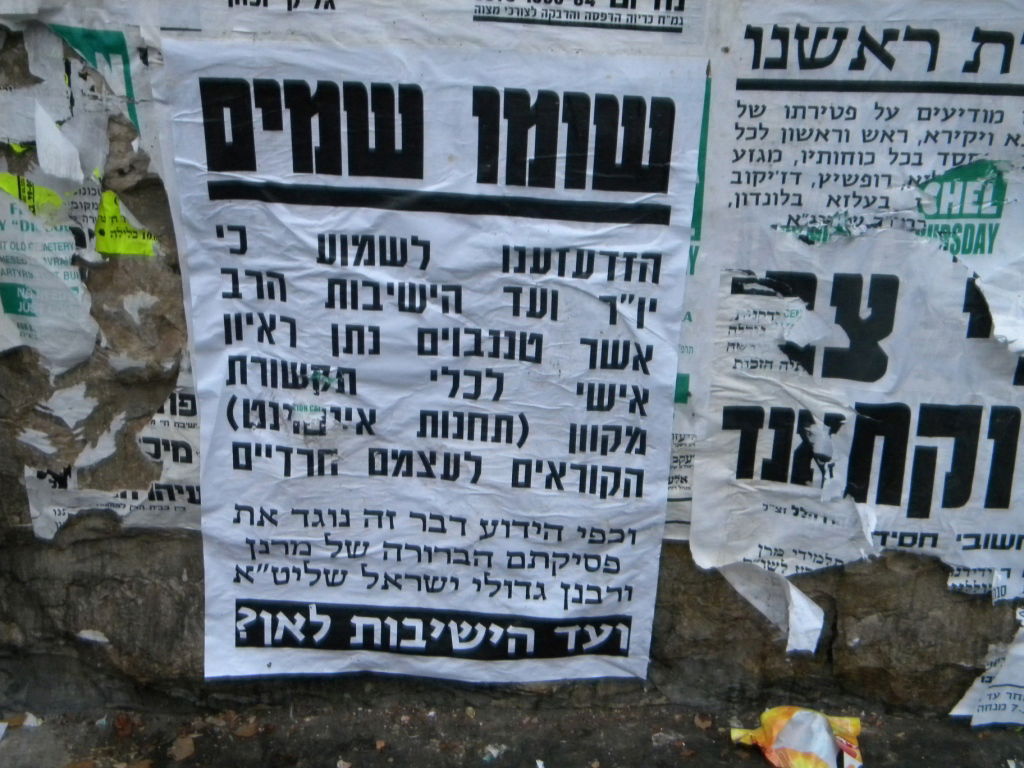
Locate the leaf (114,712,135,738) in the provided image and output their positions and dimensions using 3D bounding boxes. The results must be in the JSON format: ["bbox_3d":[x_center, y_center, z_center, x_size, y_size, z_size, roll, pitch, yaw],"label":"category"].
[{"bbox_3d":[-0.426,0.376,1.530,0.023,0.010,0.038,1,25,-3],"label":"leaf"}]

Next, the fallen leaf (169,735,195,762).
[{"bbox_3d":[-0.356,0.393,1.500,0.030,0.008,0.040,1,25,-3],"label":"fallen leaf"}]

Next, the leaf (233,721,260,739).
[{"bbox_3d":[-0.294,0.381,1.532,0.029,0.008,0.027,1,25,-3],"label":"leaf"}]

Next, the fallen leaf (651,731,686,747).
[{"bbox_3d":[0.174,0.394,1.546,0.040,0.009,0.025,1,25,-3],"label":"fallen leaf"}]

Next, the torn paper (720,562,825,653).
[{"bbox_3d":[0.283,0.243,1.513,0.113,0.115,0.050,1,25,-3],"label":"torn paper"}]

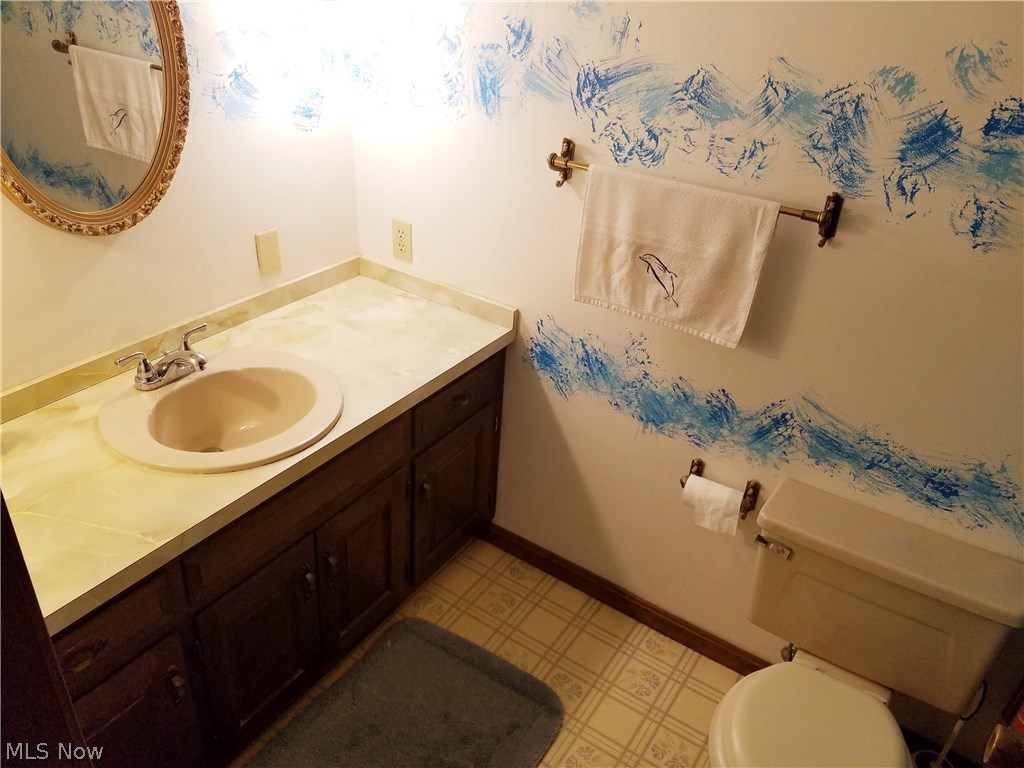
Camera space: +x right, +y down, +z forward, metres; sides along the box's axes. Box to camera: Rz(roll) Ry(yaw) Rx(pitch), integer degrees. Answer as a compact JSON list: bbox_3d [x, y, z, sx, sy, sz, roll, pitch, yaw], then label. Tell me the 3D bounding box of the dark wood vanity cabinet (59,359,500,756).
[{"bbox_3d":[-0.661,0.390,1.890,0.559,0.747,1.439,22,35,27],"label":"dark wood vanity cabinet"}]

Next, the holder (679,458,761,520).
[{"bbox_3d":[0.495,0.262,1.856,0.183,0.100,0.078,22,35,27],"label":"holder"}]

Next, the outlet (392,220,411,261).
[{"bbox_3d":[-0.307,-0.404,2.169,0.070,0.114,0.006,22,35,27],"label":"outlet"}]

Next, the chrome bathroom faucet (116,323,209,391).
[{"bbox_3d":[-0.725,-0.042,1.691,0.166,0.087,0.228,22,35,27],"label":"chrome bathroom faucet"}]

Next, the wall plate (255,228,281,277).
[{"bbox_3d":[-0.636,-0.343,2.007,0.006,0.114,0.070,22,35,27],"label":"wall plate"}]

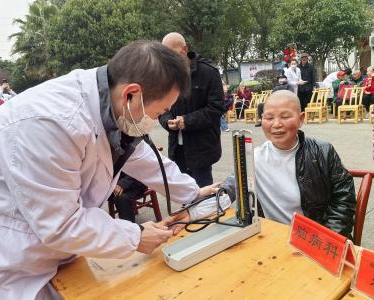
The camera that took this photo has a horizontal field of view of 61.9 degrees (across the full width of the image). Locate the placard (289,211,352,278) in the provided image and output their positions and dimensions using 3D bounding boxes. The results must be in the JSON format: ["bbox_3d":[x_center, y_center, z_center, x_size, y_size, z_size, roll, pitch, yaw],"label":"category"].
[{"bbox_3d":[0.384,0.262,0.905,0.068,0.098,0.205,-11,12,-18],"label":"placard"}]

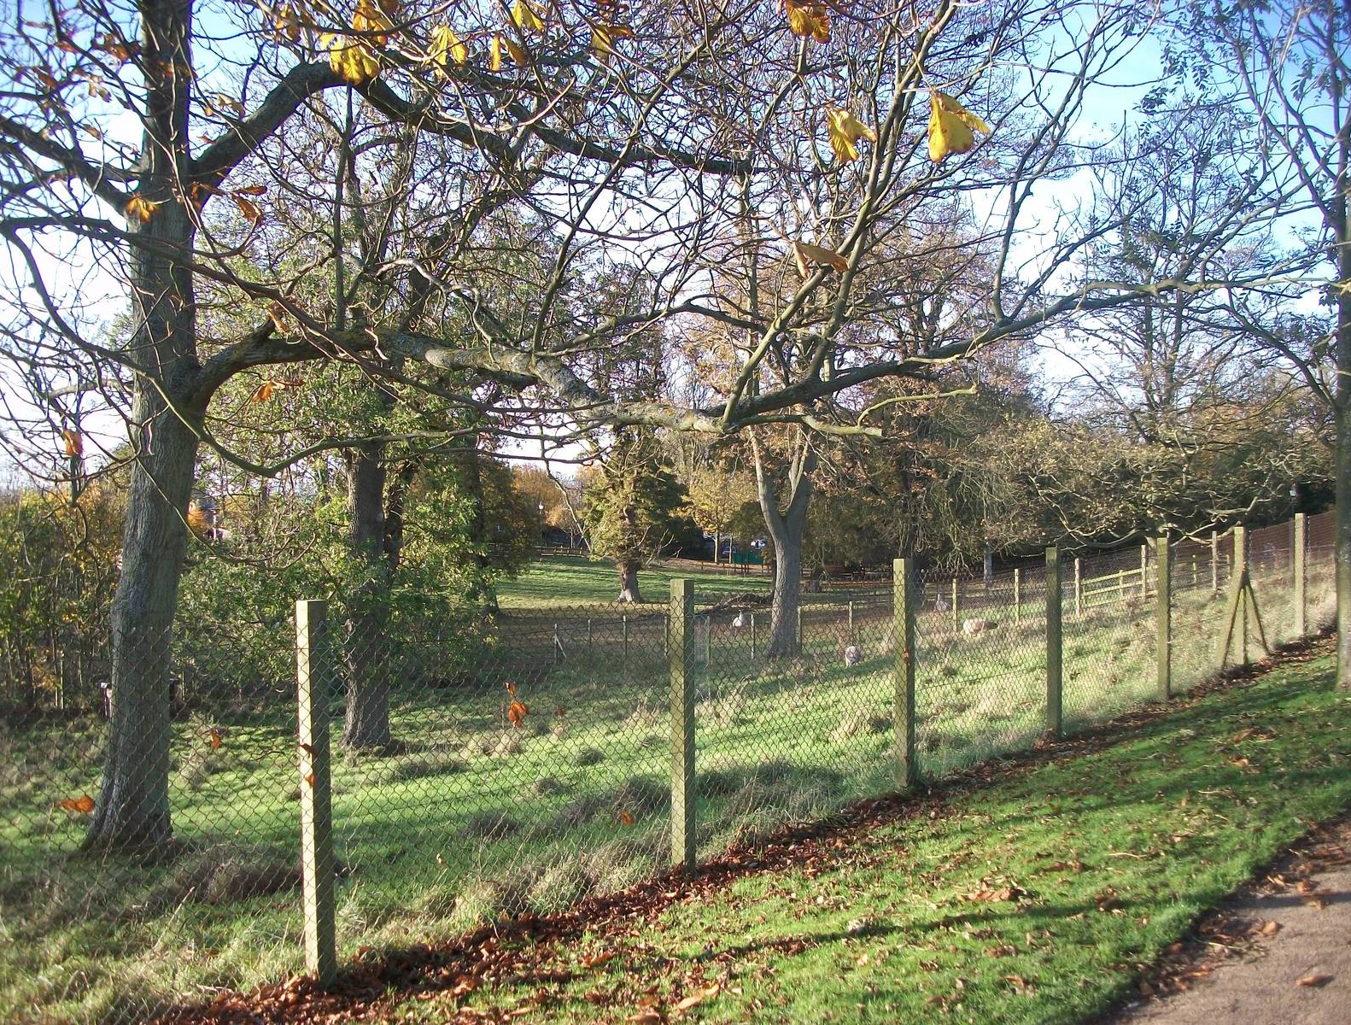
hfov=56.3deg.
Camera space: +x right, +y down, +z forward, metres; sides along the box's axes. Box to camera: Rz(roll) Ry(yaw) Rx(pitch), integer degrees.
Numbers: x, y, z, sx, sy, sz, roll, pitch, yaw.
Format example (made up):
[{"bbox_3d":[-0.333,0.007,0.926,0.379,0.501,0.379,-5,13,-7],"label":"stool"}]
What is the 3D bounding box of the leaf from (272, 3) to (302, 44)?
[{"bbox_3d":[-1.630,-2.054,5.300,0.121,0.170,0.100,-1,1,-17],"label":"leaf"}]

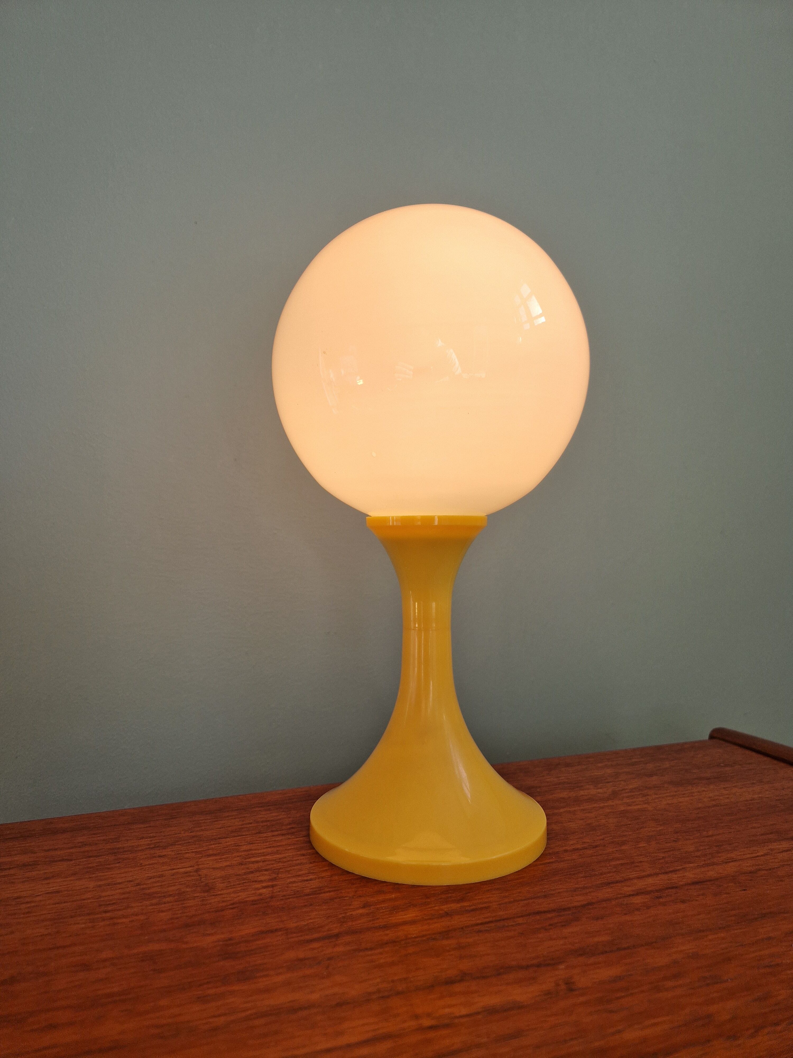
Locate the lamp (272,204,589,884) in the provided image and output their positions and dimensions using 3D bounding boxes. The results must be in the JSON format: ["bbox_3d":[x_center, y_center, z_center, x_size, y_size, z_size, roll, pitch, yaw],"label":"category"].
[{"bbox_3d":[0.021,-0.004,0.458,0.202,0.397,0.202,0,-1,0],"label":"lamp"}]

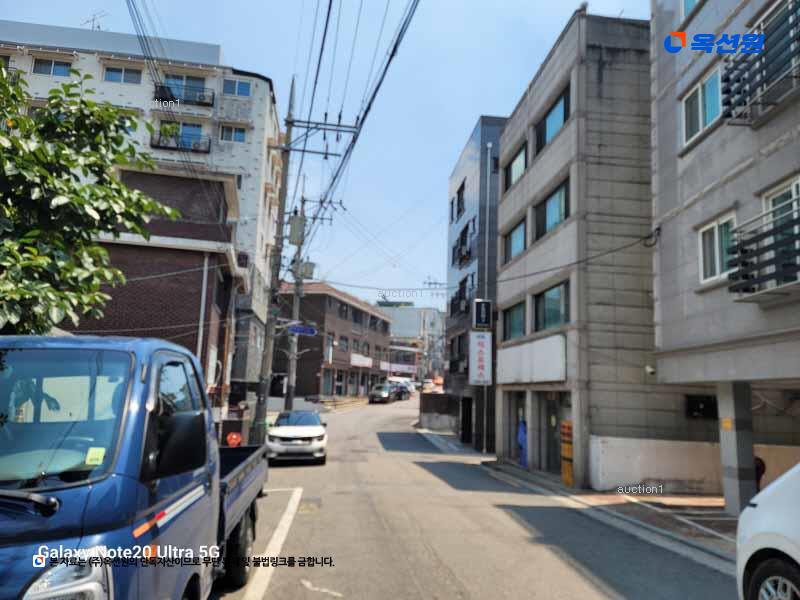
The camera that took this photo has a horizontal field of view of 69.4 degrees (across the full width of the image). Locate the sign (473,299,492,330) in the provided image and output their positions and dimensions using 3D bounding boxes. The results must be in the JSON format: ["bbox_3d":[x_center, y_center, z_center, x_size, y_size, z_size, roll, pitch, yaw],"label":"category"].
[{"bbox_3d":[3.156,0.562,22.106,0.760,1.170,0.250,3,-9,-5],"label":"sign"}]

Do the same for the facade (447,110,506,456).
[{"bbox_3d":[6.945,-0.351,31.019,7.500,15.700,8.000,3,-9,-5],"label":"facade"}]

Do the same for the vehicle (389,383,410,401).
[{"bbox_3d":[0.020,9.003,56.792,1.850,1.680,4.600,1,-9,10],"label":"vehicle"}]

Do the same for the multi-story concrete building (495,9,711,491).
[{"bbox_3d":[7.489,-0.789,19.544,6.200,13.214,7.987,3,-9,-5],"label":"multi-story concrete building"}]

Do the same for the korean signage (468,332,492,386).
[{"bbox_3d":[3.043,2.219,21.841,0.900,2.050,0.250,3,-9,-5],"label":"korean signage"}]

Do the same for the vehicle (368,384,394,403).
[{"bbox_3d":[-1.569,8.420,51.610,1.830,1.600,4.500,1,-9,10],"label":"vehicle"}]

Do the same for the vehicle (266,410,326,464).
[{"bbox_3d":[-3.302,4.500,19.263,1.800,1.580,4.300,3,-9,-6],"label":"vehicle"}]

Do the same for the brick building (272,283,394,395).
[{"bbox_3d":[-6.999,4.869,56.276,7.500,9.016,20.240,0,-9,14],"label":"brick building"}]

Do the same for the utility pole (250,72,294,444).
[{"bbox_3d":[-4.194,-1.478,19.653,0.360,13.160,0.360,4,-9,-5],"label":"utility pole"}]

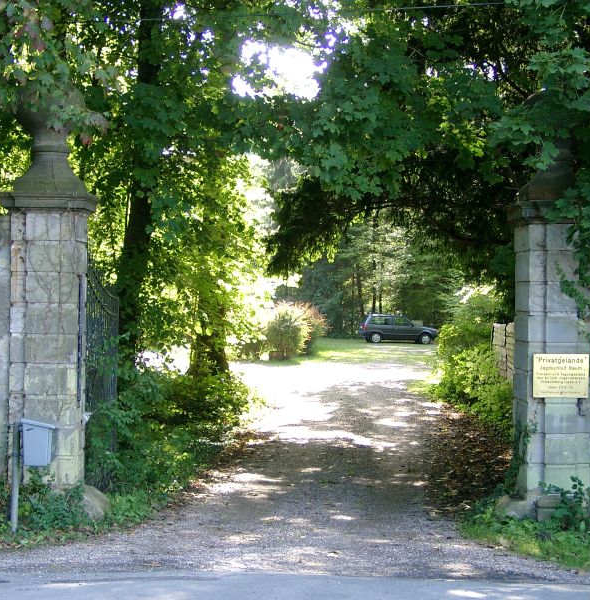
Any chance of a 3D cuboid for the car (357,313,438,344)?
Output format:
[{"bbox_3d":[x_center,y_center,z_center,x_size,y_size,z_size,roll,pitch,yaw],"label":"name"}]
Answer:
[{"bbox_3d":[5.070,1.410,68.300,3.850,1.450,1.650,1,0,-6],"label":"car"}]

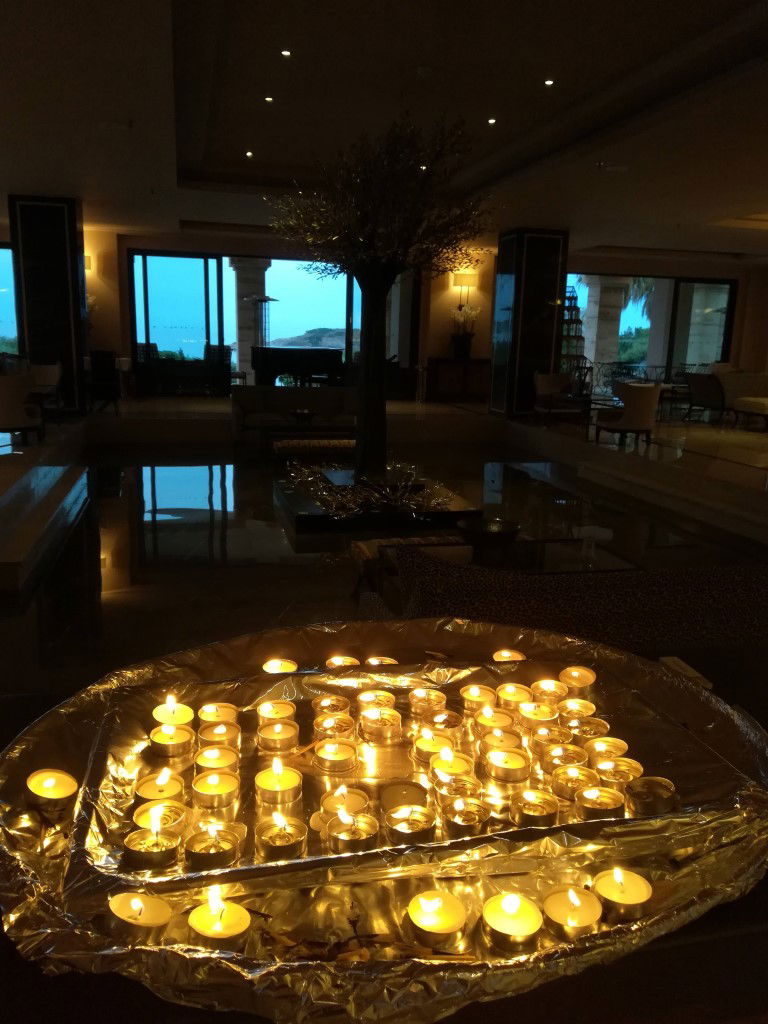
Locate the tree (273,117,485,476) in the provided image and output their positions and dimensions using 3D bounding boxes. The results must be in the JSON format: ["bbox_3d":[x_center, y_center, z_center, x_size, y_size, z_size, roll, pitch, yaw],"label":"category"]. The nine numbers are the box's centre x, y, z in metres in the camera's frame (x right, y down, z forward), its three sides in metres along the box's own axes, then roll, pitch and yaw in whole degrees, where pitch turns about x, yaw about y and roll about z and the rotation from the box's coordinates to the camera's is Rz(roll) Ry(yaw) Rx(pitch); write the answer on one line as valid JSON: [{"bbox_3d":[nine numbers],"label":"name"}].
[{"bbox_3d":[-0.058,-1.955,7.270,2.050,3.300,2.050,-2,14,-14],"label":"tree"}]

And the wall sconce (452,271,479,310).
[{"bbox_3d":[1.717,-4.617,16.106,0.510,0.750,0.220,-2,14,-14],"label":"wall sconce"}]

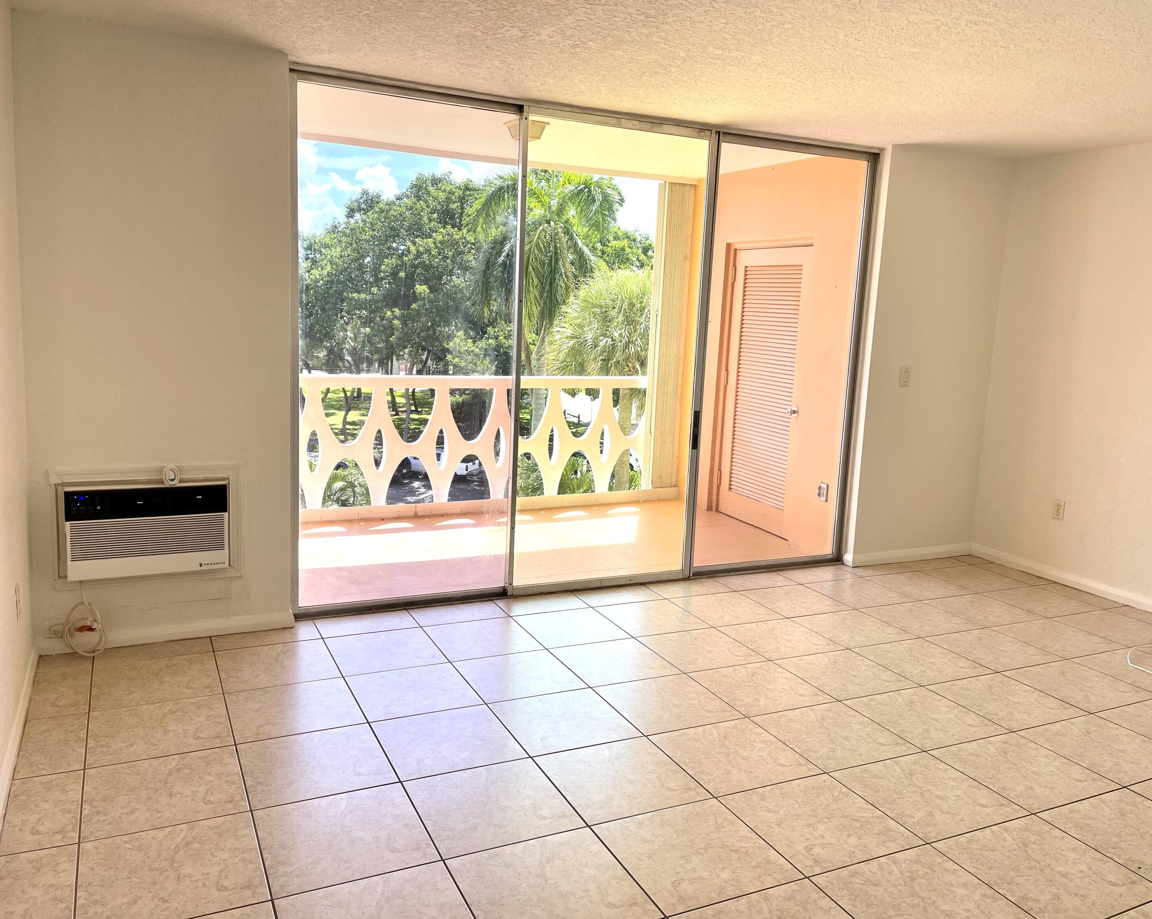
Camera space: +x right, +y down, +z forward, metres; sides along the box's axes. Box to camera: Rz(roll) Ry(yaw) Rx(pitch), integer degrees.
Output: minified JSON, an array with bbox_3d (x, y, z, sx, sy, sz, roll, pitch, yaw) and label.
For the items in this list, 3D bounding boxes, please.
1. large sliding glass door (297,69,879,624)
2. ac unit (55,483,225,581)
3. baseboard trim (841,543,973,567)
[{"bbox_3d":[0.200,-0.505,4.782,3.235,2.392,0.100,-2,10,-25],"label":"large sliding glass door"},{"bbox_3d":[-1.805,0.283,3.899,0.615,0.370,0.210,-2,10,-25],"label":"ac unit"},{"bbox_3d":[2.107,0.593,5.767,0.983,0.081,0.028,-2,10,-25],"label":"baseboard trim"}]

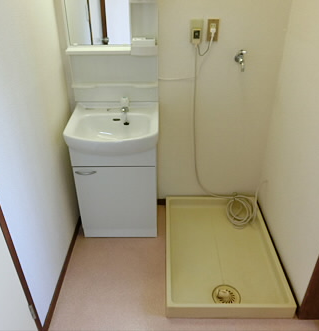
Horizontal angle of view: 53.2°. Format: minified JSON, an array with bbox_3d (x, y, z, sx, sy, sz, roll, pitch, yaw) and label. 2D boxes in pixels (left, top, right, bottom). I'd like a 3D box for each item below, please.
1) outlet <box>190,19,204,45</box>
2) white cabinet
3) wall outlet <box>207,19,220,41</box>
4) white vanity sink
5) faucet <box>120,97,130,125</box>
[{"bbox_3d":[0.209,-0.738,1.767,0.069,0.126,0.022,0,31,1],"label":"outlet"},{"bbox_3d":[-0.255,0.108,2.111,0.485,0.670,0.340,0,31,1],"label":"white cabinet"},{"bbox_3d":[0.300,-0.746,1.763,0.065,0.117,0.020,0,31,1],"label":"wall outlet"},{"bbox_3d":[-0.248,-0.201,1.830,0.500,0.185,0.495,0,31,1],"label":"white vanity sink"},{"bbox_3d":[-0.206,-0.341,1.911,0.050,0.120,0.115,0,31,1],"label":"faucet"}]

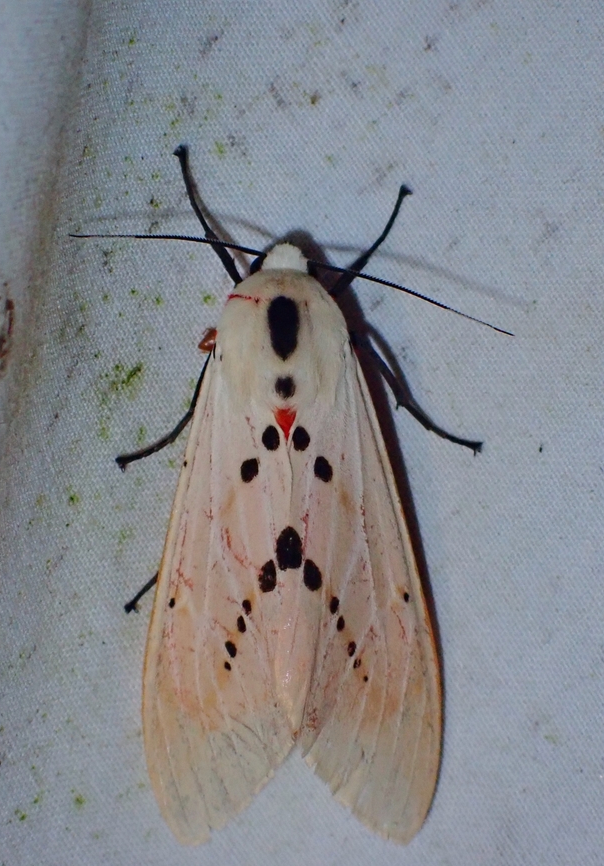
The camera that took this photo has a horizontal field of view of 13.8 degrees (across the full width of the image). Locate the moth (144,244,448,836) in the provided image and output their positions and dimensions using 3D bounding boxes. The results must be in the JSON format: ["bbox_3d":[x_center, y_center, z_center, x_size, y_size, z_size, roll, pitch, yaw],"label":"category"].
[{"bbox_3d":[-0.001,0.006,0.145,0.017,0.035,0.009,-2,0,0],"label":"moth"}]

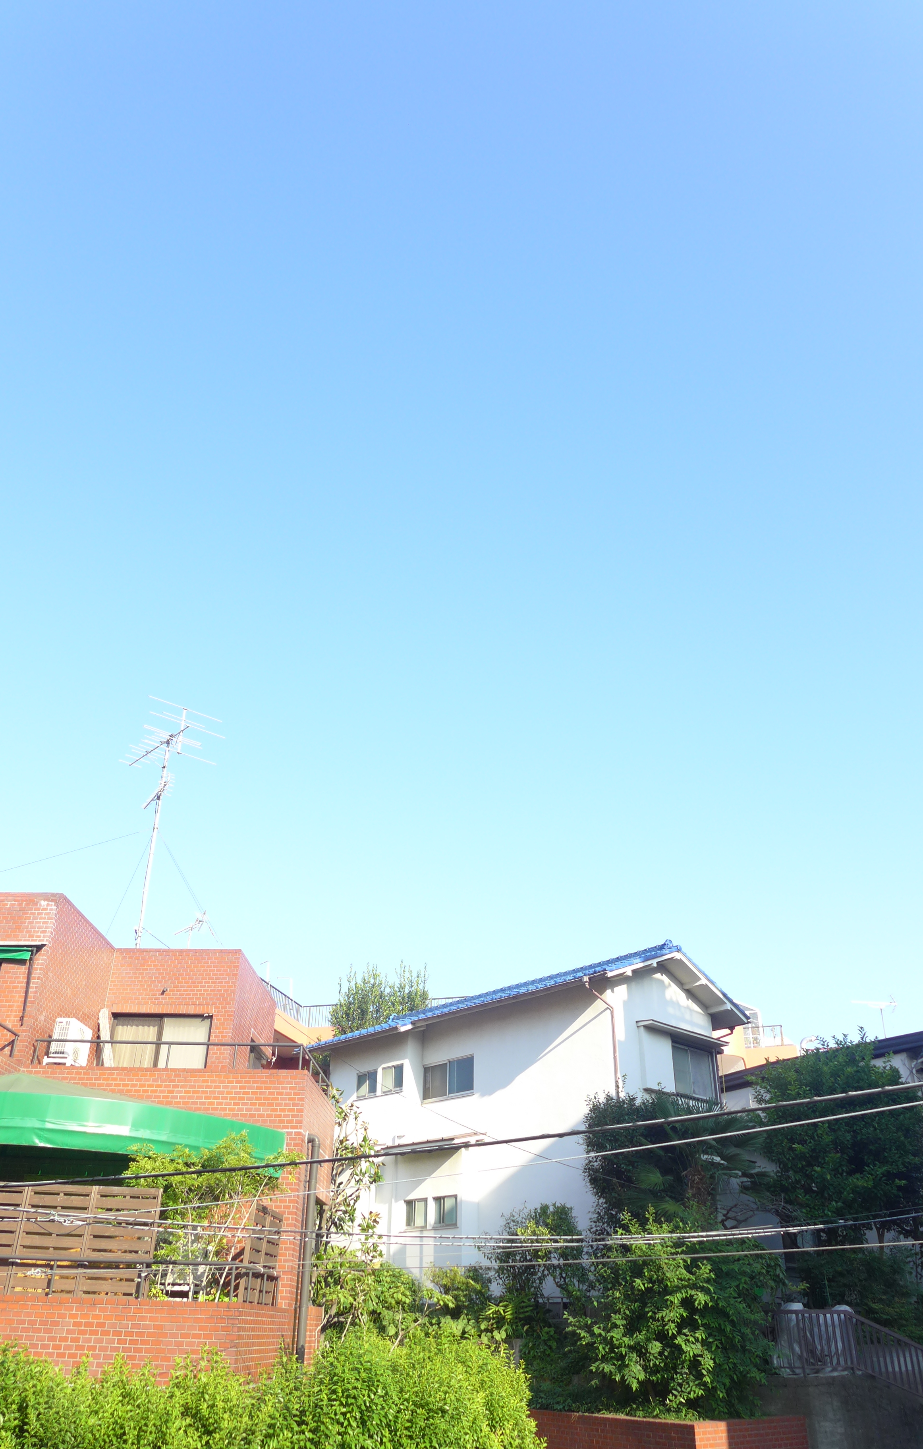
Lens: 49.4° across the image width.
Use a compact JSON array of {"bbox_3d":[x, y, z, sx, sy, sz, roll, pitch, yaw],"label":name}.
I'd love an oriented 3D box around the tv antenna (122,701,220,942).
[{"bbox_3d":[-6.350,2.311,20.105,1.677,5.195,2.547,23,-36,-35],"label":"tv antenna"}]

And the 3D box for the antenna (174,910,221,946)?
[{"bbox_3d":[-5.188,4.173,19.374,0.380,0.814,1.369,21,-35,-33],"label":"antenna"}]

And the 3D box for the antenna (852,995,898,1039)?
[{"bbox_3d":[11.252,7.978,27.227,1.351,1.299,0.380,5,-29,-8],"label":"antenna"}]

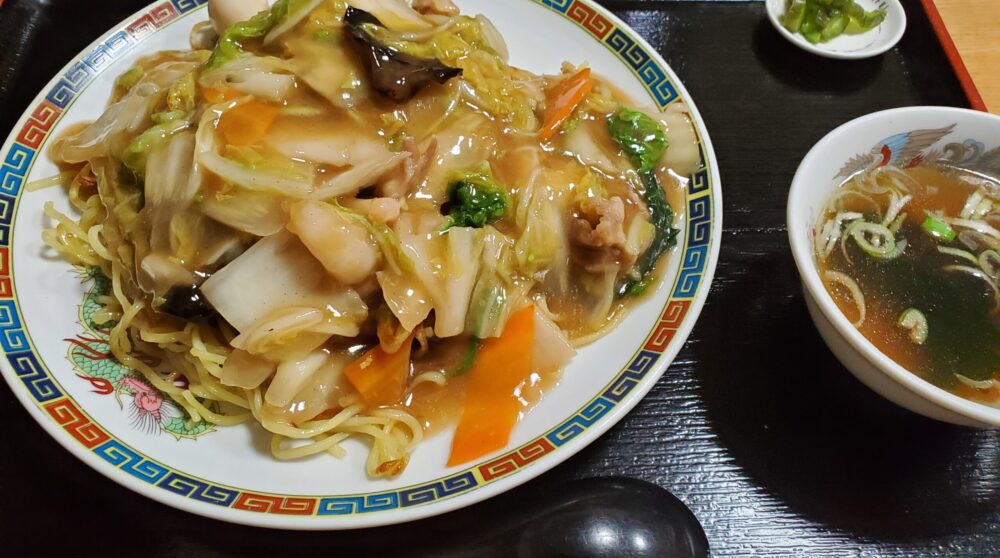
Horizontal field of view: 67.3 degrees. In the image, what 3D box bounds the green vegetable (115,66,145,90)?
[{"bbox_3d":[-0.153,-0.083,0.310,0.011,0.007,0.009,0,57,0],"label":"green vegetable"}]

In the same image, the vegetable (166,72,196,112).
[{"bbox_3d":[-0.124,-0.073,0.292,0.011,0.009,0.013,0,57,0],"label":"vegetable"}]

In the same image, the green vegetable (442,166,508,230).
[{"bbox_3d":[-0.008,-0.027,0.253,0.021,0.016,0.020,0,57,0],"label":"green vegetable"}]

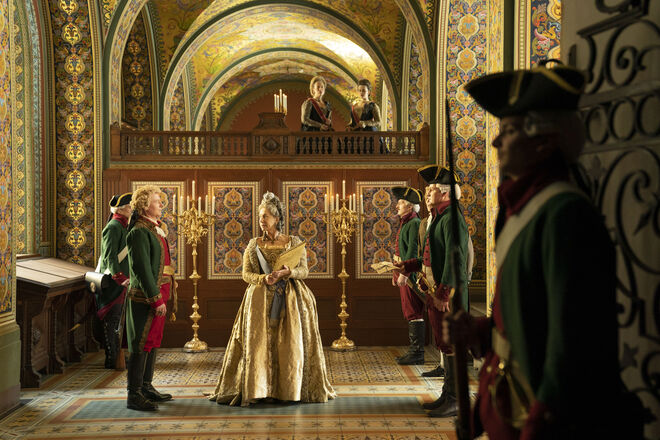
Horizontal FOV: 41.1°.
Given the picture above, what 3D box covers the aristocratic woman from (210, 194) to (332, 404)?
[{"bbox_3d":[-0.500,0.640,7.480,1.030,1.760,0.880,0,0,13],"label":"aristocratic woman"}]

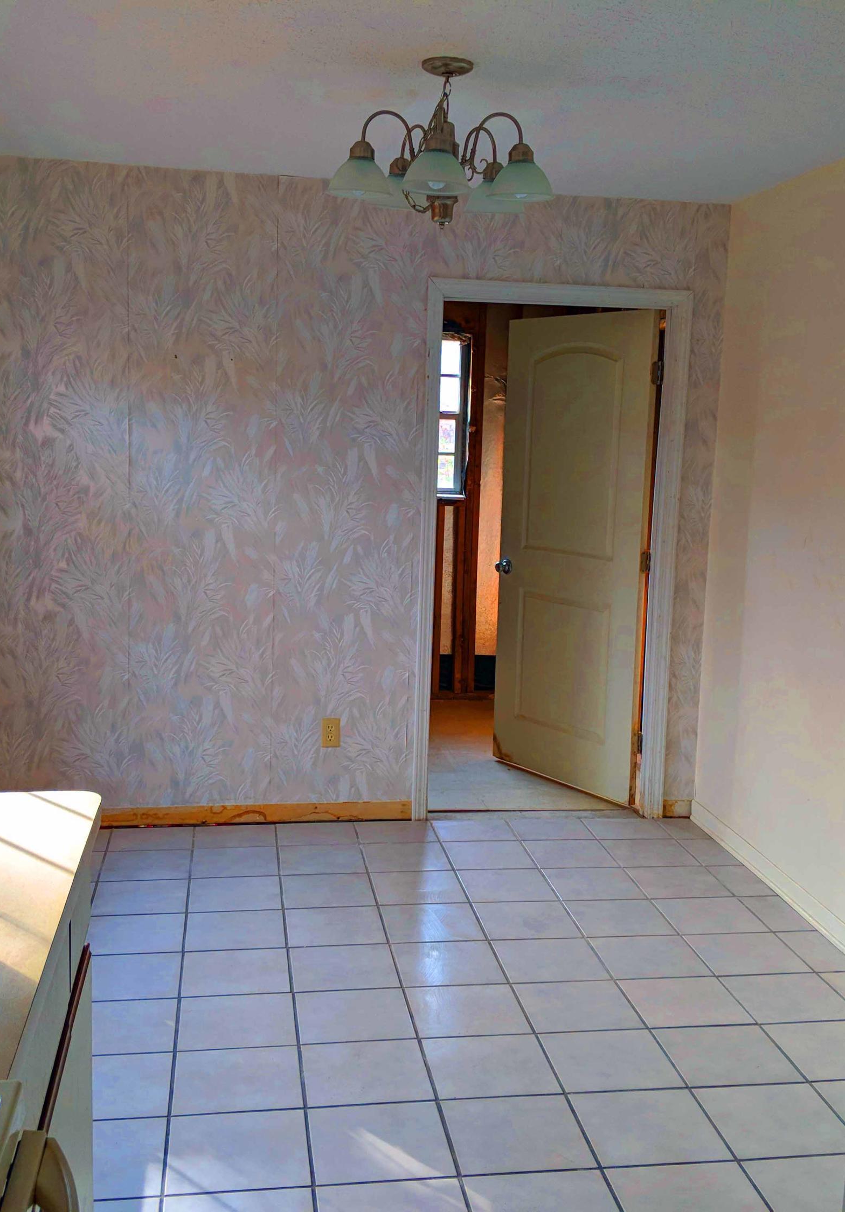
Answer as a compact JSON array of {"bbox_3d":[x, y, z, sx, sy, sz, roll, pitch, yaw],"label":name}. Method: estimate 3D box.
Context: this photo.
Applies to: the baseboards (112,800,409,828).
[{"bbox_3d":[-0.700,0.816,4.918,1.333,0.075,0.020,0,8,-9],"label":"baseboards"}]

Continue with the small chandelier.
[{"bbox_3d":[0.050,-1.157,3.191,0.570,0.410,0.560,0,8,-9],"label":"small chandelier"}]

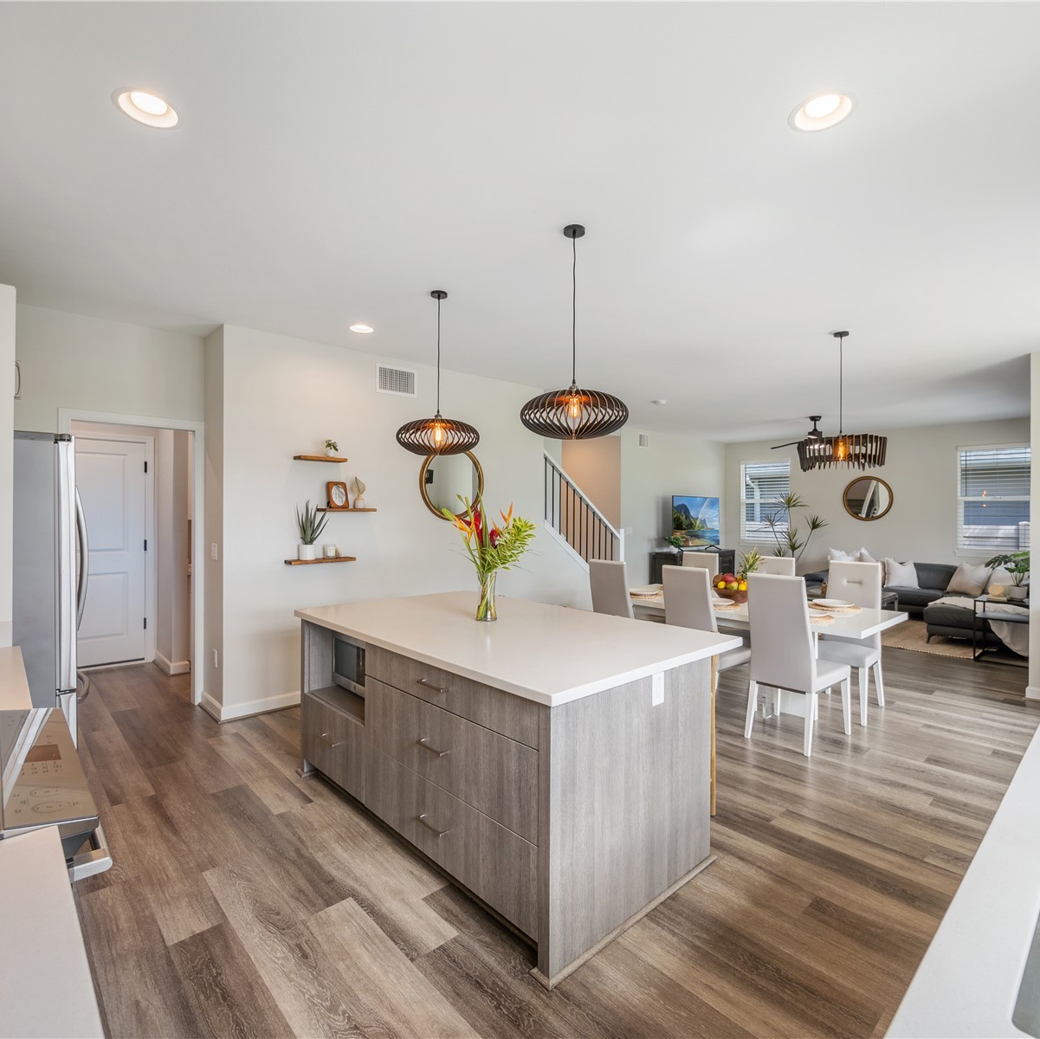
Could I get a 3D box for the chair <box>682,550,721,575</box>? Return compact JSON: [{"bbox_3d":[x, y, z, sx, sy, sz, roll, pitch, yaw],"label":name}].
[{"bbox_3d":[1.564,0.883,5.318,0.623,1.080,0.452,0,1,-42],"label":"chair"}]

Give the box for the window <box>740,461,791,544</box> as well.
[{"bbox_3d":[4.417,-0.333,10.060,0.101,1.477,0.904,0,1,-42],"label":"window"}]

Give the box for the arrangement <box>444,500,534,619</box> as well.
[{"bbox_3d":[-0.171,0.212,3.119,0.502,0.664,0.422,0,1,-3],"label":"arrangement"}]

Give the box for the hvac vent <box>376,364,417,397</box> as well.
[{"bbox_3d":[-1.029,-1.173,4.743,0.395,0.240,0.023,0,0,-43],"label":"hvac vent"}]

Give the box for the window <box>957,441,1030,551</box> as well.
[{"bbox_3d":[6.591,-0.299,7.734,0.101,1.477,0.894,0,1,-42],"label":"window"}]

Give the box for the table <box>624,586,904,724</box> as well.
[{"bbox_3d":[1.661,1.038,4.437,1.005,0.755,2.145,0,0,-43],"label":"table"}]

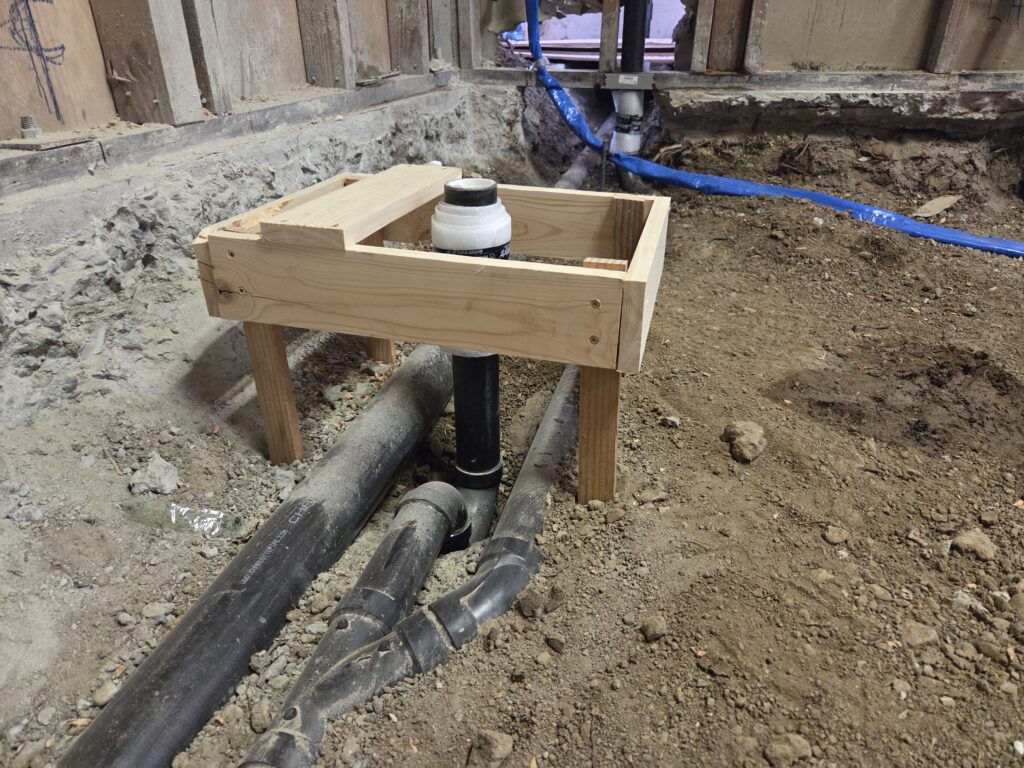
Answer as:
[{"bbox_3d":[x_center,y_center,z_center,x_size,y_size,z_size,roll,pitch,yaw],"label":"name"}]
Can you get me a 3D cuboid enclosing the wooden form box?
[{"bbox_3d":[-0.062,-0.080,0.843,0.456,0.299,0.338,8,29,13],"label":"wooden form box"}]

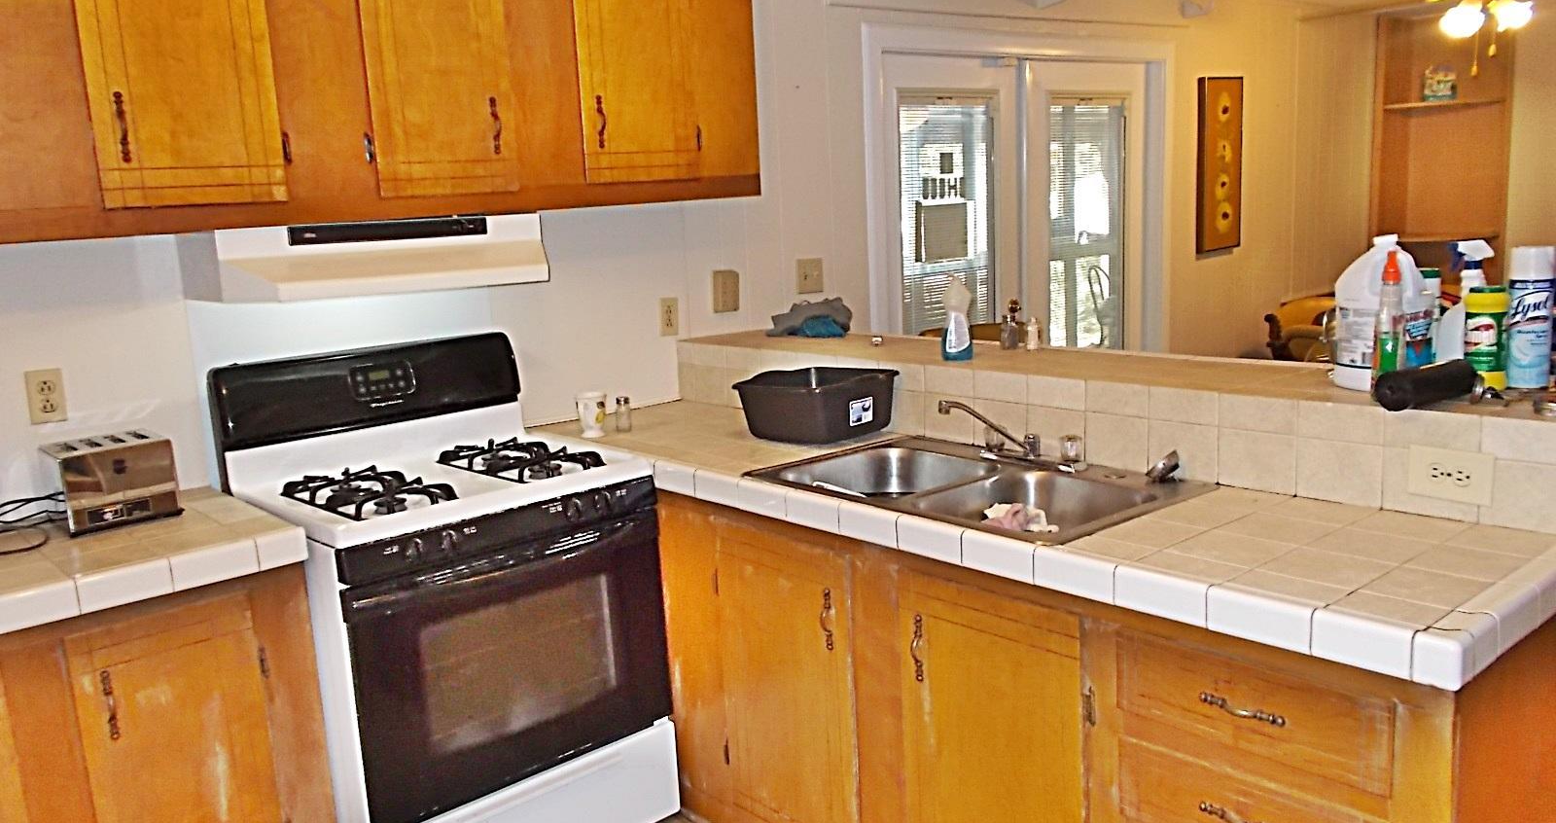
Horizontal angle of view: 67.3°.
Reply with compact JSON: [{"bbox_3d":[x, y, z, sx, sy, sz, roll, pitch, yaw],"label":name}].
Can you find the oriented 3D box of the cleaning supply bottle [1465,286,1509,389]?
[{"bbox_3d":[1.249,-0.129,2.063,0.070,0.178,0.070,7,14,44],"label":"cleaning supply bottle"}]

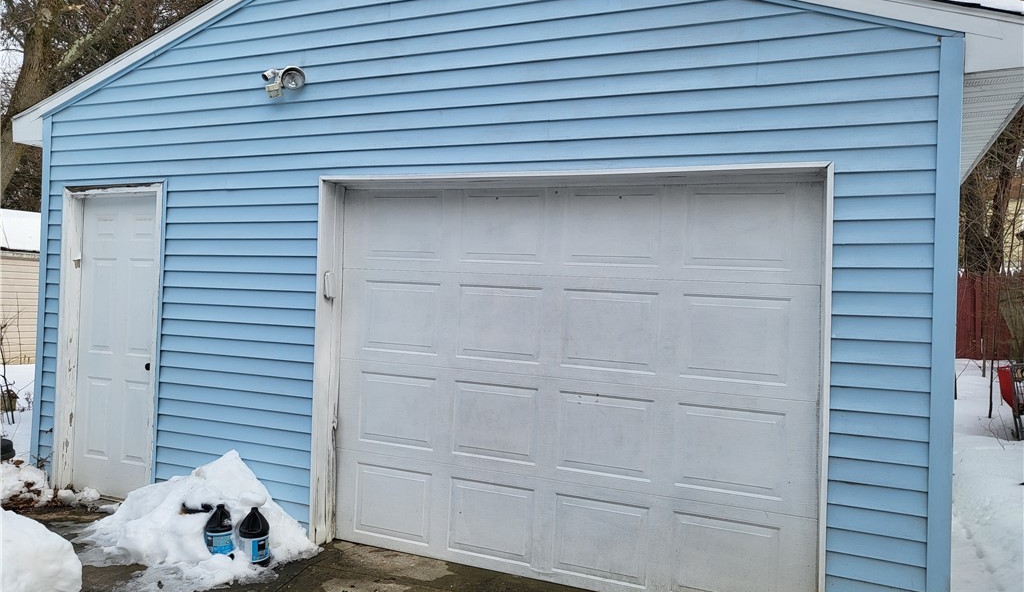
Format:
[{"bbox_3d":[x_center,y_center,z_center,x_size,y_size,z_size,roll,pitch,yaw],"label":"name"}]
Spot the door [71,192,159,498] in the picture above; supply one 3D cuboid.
[{"bbox_3d":[-2.678,0.345,5.295,0.820,2.074,0.050,2,0,25],"label":"door"}]

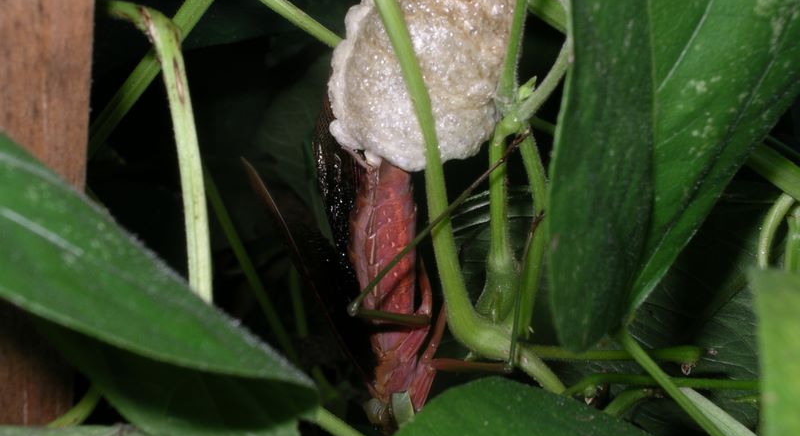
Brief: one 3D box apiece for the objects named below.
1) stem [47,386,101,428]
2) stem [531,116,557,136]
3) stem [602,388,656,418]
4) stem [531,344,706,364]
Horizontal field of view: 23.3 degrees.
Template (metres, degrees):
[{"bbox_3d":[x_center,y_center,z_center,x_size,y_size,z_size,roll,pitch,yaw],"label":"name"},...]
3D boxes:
[{"bbox_3d":[-0.054,0.032,0.325,0.012,0.003,0.004,-40,0,0],"label":"stem"},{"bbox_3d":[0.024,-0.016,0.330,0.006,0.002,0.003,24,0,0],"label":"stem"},{"bbox_3d":[0.038,0.031,0.325,0.010,0.003,0.004,-28,0,0],"label":"stem"},{"bbox_3d":[0.035,0.022,0.315,0.028,0.003,0.004,2,0,0],"label":"stem"}]

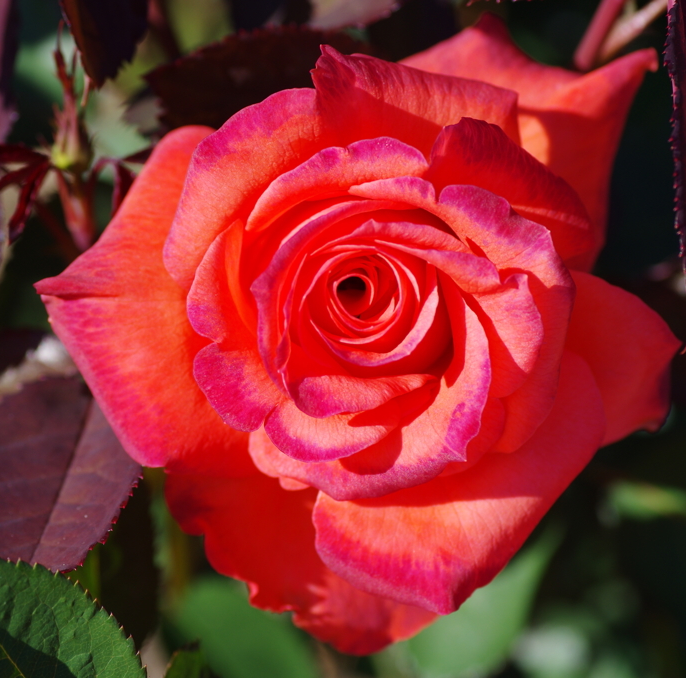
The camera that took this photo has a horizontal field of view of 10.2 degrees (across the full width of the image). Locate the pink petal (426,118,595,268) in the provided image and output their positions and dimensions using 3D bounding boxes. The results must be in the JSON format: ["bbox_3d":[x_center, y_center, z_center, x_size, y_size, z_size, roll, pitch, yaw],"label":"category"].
[{"bbox_3d":[0.028,-0.021,0.640,0.031,0.021,0.023,38,90,4],"label":"pink petal"}]

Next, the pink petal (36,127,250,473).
[{"bbox_3d":[-0.031,-0.007,0.648,0.043,0.058,0.021,2,-5,6],"label":"pink petal"}]

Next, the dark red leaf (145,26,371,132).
[{"bbox_3d":[-0.014,-0.044,0.685,0.044,0.008,0.029,3,63,6],"label":"dark red leaf"}]

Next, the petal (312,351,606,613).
[{"bbox_3d":[0.020,0.024,0.642,0.051,0.040,0.021,-25,6,-3],"label":"petal"}]

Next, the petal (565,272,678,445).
[{"bbox_3d":[0.044,0.002,0.655,0.029,0.032,0.015,3,-6,-6],"label":"petal"}]

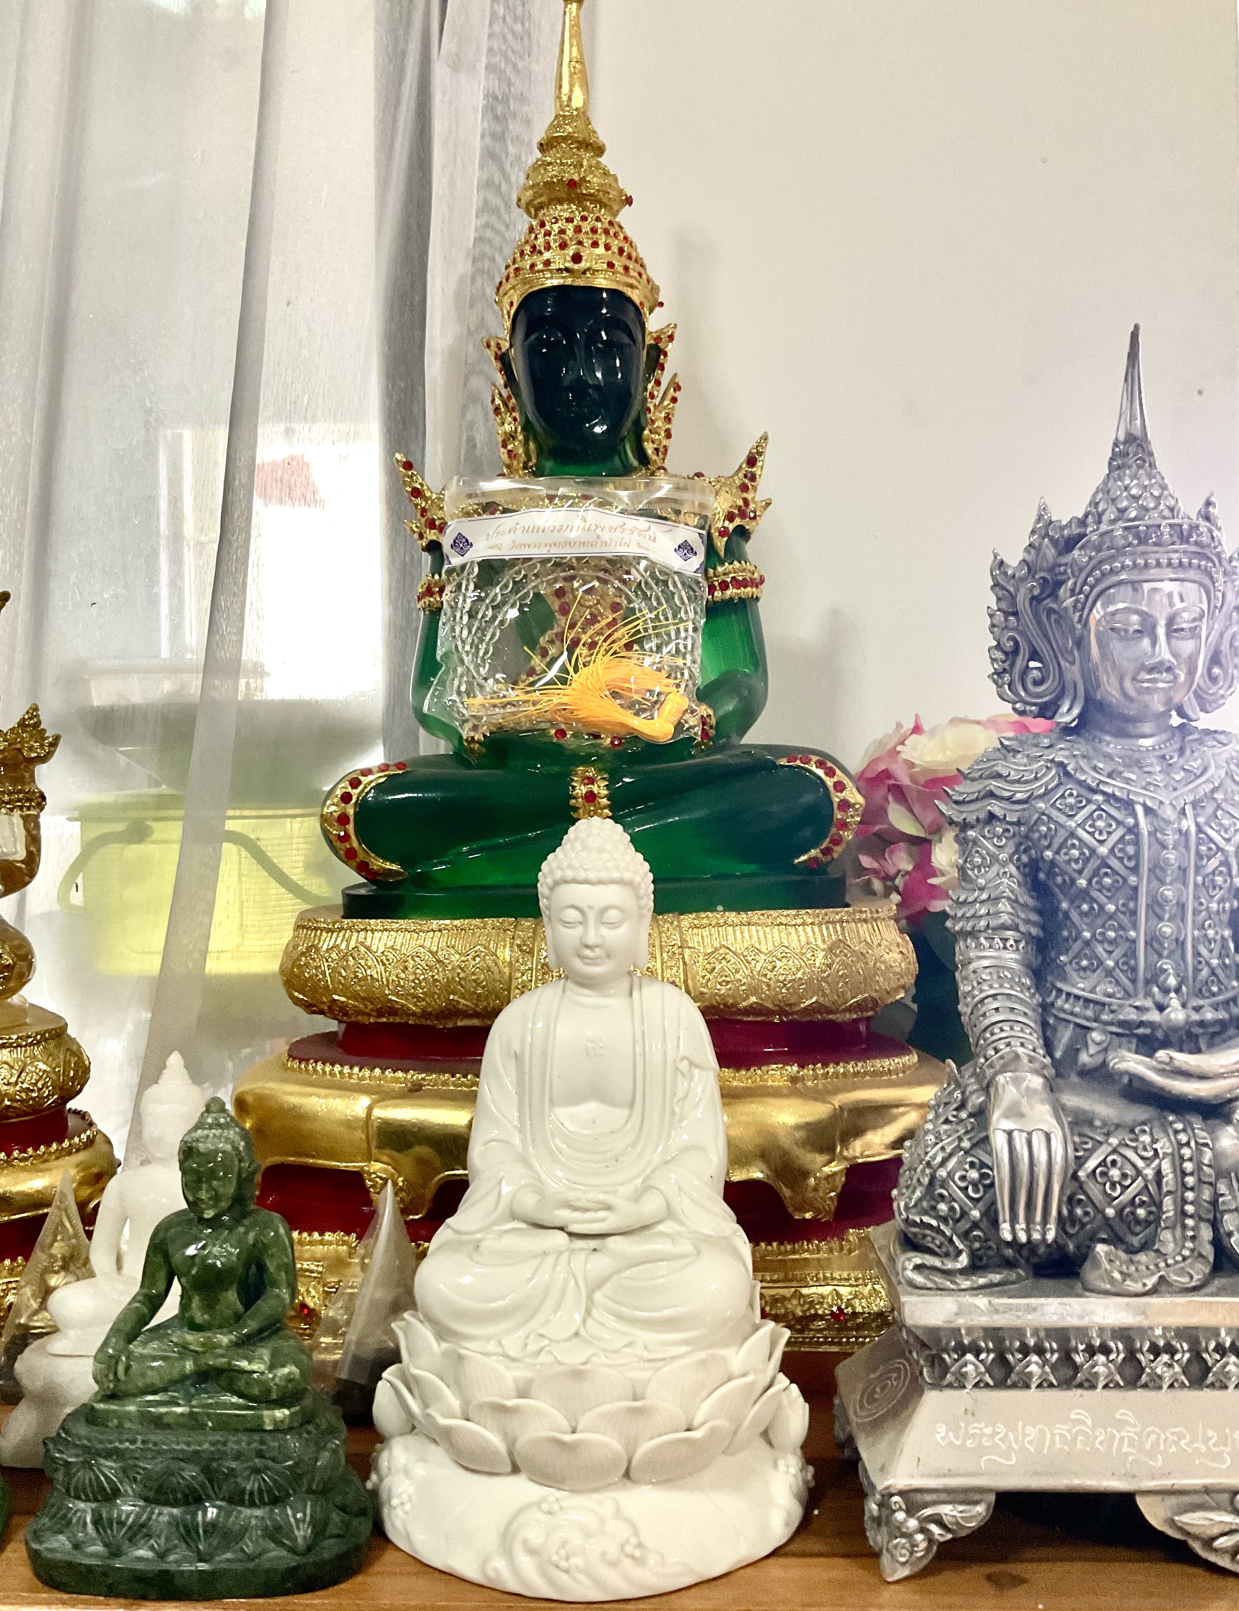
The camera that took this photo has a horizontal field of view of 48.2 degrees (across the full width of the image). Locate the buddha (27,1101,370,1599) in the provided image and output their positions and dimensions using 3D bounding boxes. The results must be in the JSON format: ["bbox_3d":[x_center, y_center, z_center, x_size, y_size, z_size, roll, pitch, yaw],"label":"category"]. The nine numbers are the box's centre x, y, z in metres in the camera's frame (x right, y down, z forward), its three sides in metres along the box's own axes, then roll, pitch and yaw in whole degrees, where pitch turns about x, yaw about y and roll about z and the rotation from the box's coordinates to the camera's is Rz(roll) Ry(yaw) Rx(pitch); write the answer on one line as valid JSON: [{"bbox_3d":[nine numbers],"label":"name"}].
[{"bbox_3d":[-0.127,0.159,0.429,0.104,0.133,0.068,0,2,3],"label":"buddha"}]

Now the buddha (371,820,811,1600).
[{"bbox_3d":[-0.009,0.114,0.465,0.150,0.219,0.145,0,2,5],"label":"buddha"}]

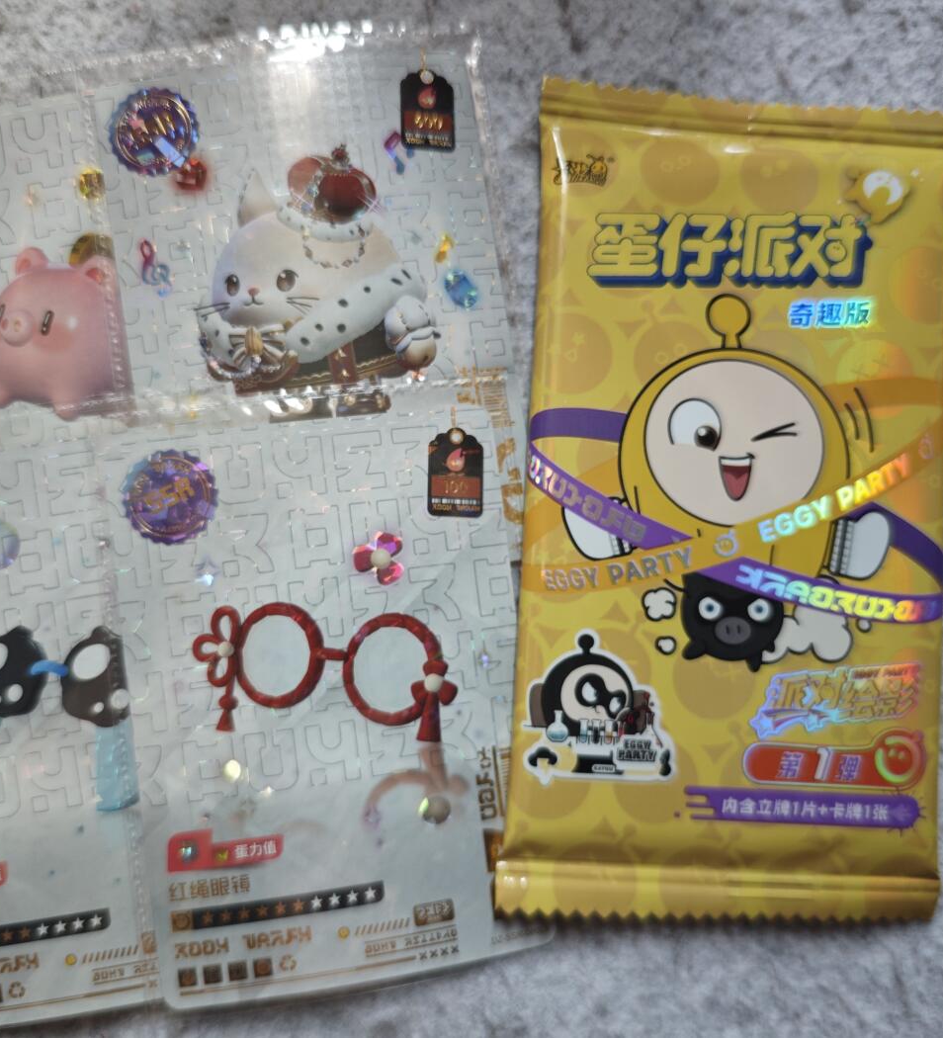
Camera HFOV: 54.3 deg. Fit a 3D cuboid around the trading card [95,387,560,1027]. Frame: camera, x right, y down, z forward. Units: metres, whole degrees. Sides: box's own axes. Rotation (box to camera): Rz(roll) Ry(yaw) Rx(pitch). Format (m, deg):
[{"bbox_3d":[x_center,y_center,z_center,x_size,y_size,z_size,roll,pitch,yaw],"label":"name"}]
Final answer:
[{"bbox_3d":[-0.023,0.028,0.146,0.063,0.001,0.088,-7,87,-4],"label":"trading card"}]

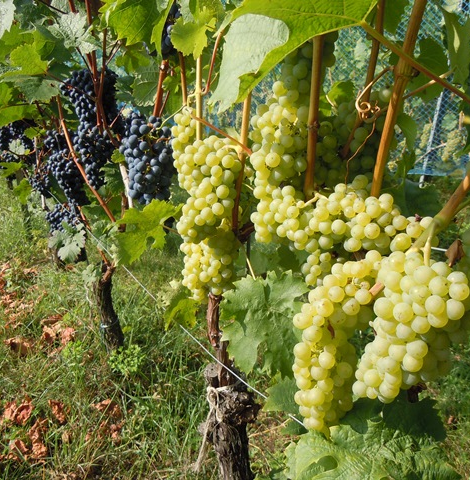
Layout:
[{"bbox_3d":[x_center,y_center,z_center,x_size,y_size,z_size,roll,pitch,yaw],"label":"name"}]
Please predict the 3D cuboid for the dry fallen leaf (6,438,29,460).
[{"bbox_3d":[-0.431,0.415,1.100,0.049,0.026,0.042,-10,23,-24],"label":"dry fallen leaf"}]

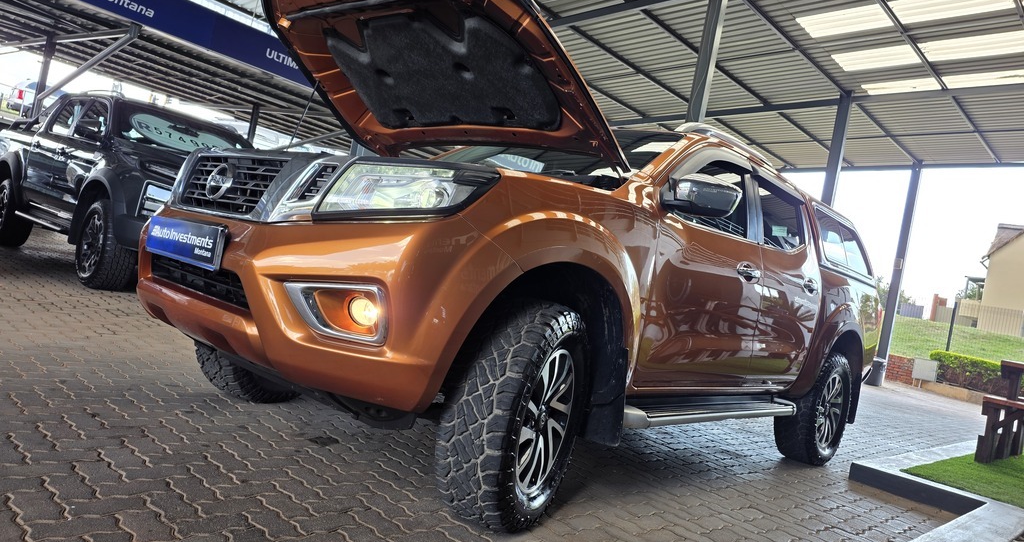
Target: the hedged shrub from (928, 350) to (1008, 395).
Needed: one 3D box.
[{"bbox_3d":[11.853,2.660,17.400,2.300,0.850,0.600,10,-1,36],"label":"hedged shrub"}]

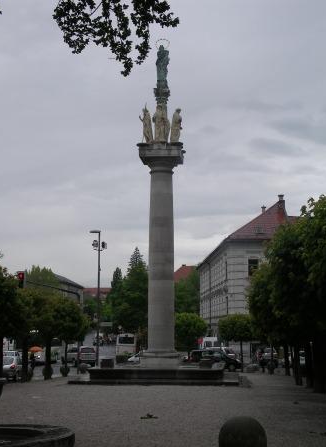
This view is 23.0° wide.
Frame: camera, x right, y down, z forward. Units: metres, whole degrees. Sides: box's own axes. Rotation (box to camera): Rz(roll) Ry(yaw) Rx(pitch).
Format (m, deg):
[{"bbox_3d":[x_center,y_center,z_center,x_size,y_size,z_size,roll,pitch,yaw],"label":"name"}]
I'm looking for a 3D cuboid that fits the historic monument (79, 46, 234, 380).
[{"bbox_3d":[-0.062,-0.864,42.496,7.600,18.069,7.200,-1,-8,4],"label":"historic monument"}]

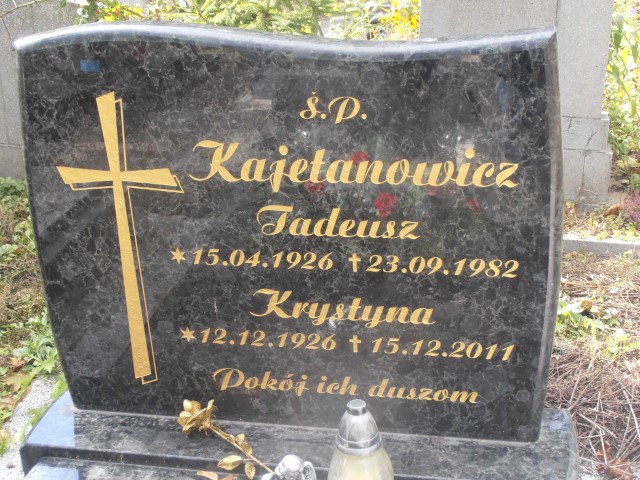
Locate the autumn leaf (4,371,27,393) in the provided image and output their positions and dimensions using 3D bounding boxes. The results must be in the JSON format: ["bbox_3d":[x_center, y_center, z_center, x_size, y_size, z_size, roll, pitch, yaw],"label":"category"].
[{"bbox_3d":[-0.578,0.270,2.000,0.047,0.015,0.060,4,22,17],"label":"autumn leaf"}]

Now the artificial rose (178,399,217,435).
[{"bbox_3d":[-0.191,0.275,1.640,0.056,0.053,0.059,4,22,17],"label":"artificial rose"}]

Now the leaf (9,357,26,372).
[{"bbox_3d":[-0.594,0.245,2.070,0.038,0.015,0.050,4,22,17],"label":"leaf"}]

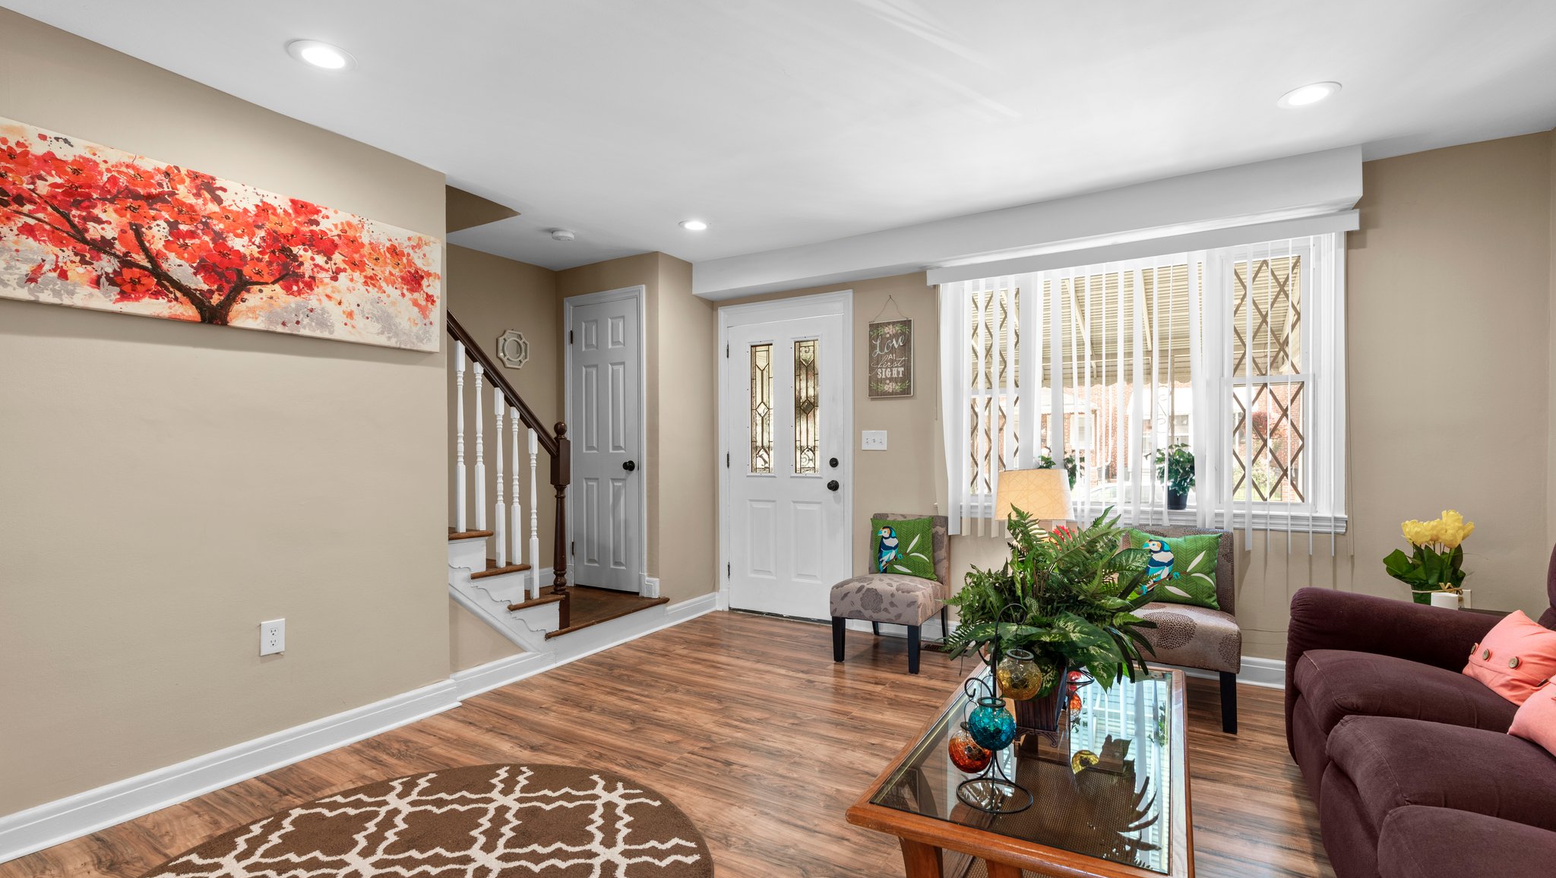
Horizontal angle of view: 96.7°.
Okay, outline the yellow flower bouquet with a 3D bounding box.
[{"bbox_3d":[2.702,0.513,2.869,0.280,0.430,0.270,-1,-1,31],"label":"yellow flower bouquet"}]

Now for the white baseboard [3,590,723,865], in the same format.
[{"bbox_3d":[-1.353,1.158,3.477,0.045,0.130,3.600,-1,-1,30],"label":"white baseboard"}]

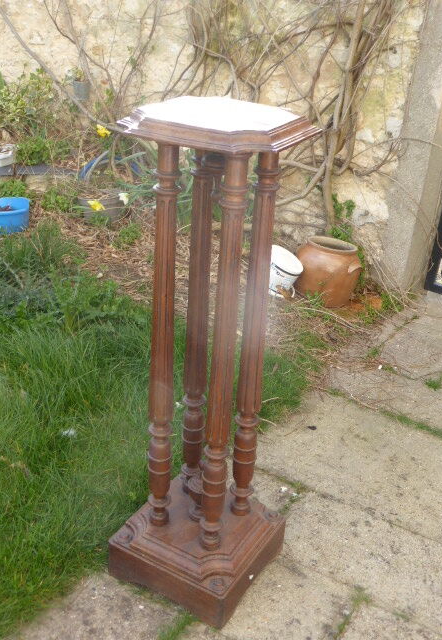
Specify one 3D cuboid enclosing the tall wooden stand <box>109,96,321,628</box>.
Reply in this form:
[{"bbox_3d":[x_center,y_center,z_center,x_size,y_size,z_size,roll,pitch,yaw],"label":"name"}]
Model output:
[{"bbox_3d":[-0.027,0.108,1.810,0.343,1.136,0.343,17,28,25],"label":"tall wooden stand"}]

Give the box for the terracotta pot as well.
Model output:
[{"bbox_3d":[0.487,-0.225,3.547,0.292,0.271,0.292,7,26,7],"label":"terracotta pot"}]

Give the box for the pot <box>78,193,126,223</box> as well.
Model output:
[{"bbox_3d":[-0.648,-0.618,4.268,0.262,0.147,0.262,0,26,-9],"label":"pot"}]

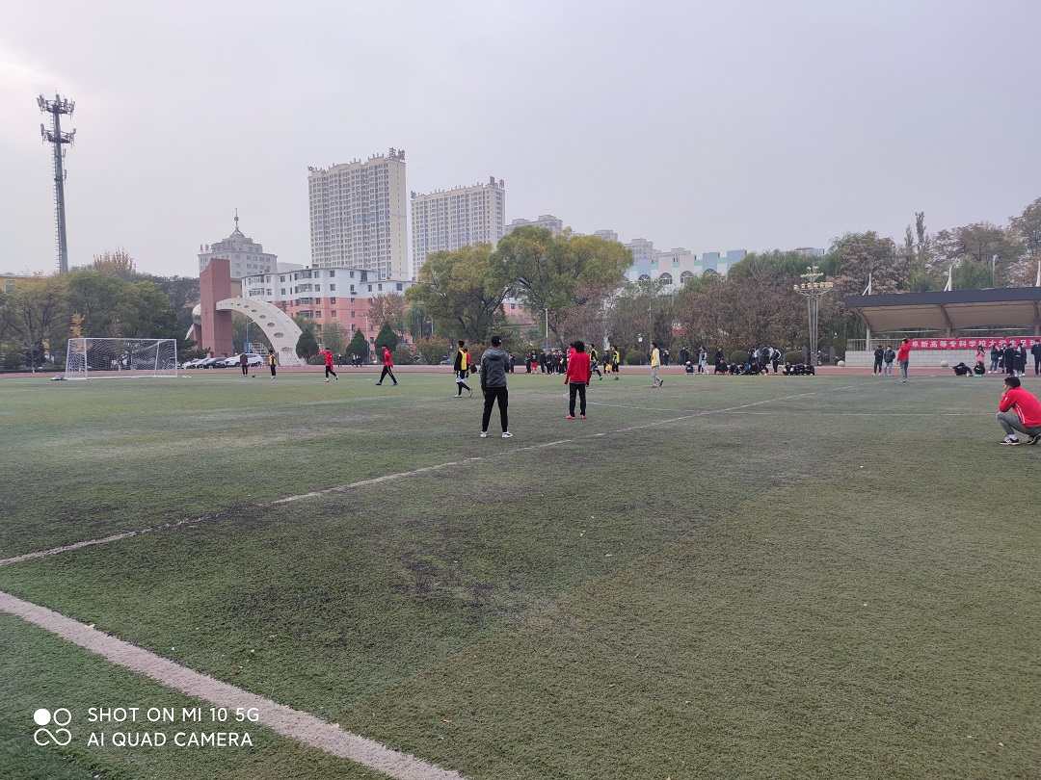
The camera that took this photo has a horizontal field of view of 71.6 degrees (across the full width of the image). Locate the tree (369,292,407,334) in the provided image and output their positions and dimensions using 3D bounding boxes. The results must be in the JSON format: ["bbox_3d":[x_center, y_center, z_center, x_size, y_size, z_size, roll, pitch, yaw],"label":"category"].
[{"bbox_3d":[-17.810,-8.477,97.663,5.200,9.596,5.000,-1,3,0],"label":"tree"}]

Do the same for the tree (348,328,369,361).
[{"bbox_3d":[-22.245,-6.016,99.000,3.110,5.160,3.110,-1,3,0],"label":"tree"}]

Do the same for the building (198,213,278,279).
[{"bbox_3d":[-111.810,-41.778,288.015,31.000,57.675,27.000,-2,3,-17],"label":"building"}]

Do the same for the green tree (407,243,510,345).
[{"bbox_3d":[-8.355,-11.594,97.000,14.250,16.320,14.250,-1,3,0],"label":"green tree"}]

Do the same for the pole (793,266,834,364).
[{"bbox_3d":[25.738,-6.504,63.500,3.560,8.790,3.560,-1,3,0],"label":"pole"}]

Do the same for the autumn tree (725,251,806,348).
[{"bbox_3d":[25.491,-8.438,75.000,8.410,11.670,8.410,-1,3,0],"label":"autumn tree"}]

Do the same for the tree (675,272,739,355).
[{"bbox_3d":[15.628,-5.940,60.776,5.500,7.626,5.300,-1,3,0],"label":"tree"}]

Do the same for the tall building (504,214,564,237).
[{"bbox_3d":[7.779,-67.678,466.000,36.000,89.300,16.500,1,3,31],"label":"tall building"}]

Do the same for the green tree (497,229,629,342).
[{"bbox_3d":[4.637,-9.999,76.564,13.500,14.303,13.000,-1,3,0],"label":"green tree"}]

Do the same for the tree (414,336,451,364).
[{"bbox_3d":[-8.994,-3.999,73.884,3.900,3.046,3.600,-1,3,0],"label":"tree"}]

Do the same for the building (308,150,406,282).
[{"bbox_3d":[-84.952,-67.786,379.096,60.000,98.566,13.500,1,4,34],"label":"building"}]

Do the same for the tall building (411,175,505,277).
[{"bbox_3d":[-37.918,-72.256,440.984,60.000,99.097,13.500,1,4,34],"label":"tall building"}]

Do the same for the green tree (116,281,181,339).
[{"bbox_3d":[-43.760,-7.634,85.000,7.720,10.270,7.720,-1,3,0],"label":"green tree"}]

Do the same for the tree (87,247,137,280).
[{"bbox_3d":[-58.673,-11.894,104.447,7.200,16.925,7.000,-1,3,0],"label":"tree"}]

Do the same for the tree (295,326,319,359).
[{"bbox_3d":[-29.219,-6.148,99.000,3.170,5.290,3.170,-1,3,0],"label":"tree"}]

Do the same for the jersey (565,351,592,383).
[{"bbox_3d":[1.297,-0.480,15.999,0.570,0.705,0.320,-1,3,-5],"label":"jersey"}]

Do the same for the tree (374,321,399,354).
[{"bbox_3d":[-18.510,-6.412,99.000,3.570,5.950,3.570,-1,3,0],"label":"tree"}]

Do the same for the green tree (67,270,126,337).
[{"bbox_3d":[-47.704,-7.843,81.000,6.810,11.250,6.810,-1,3,0],"label":"green tree"}]

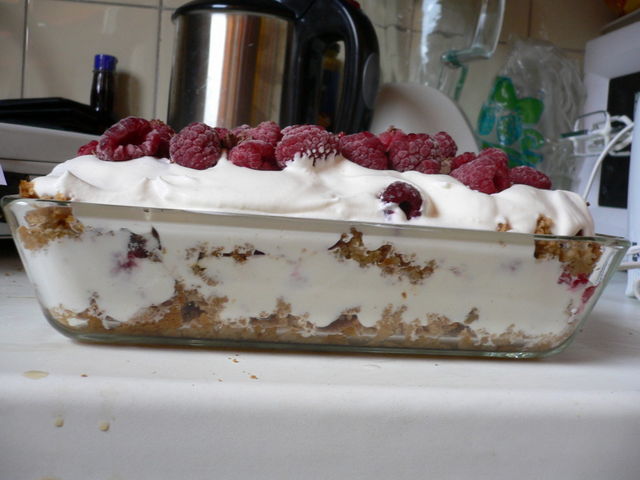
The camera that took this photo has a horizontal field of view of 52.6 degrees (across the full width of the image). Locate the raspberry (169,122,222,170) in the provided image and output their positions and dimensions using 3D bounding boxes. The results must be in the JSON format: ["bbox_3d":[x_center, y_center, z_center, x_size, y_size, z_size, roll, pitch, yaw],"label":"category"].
[{"bbox_3d":[-0.055,-0.042,0.287,0.023,0.021,0.023,3,1,-6],"label":"raspberry"}]

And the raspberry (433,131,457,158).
[{"bbox_3d":[0.056,-0.043,0.308,0.019,0.019,0.019,3,3,-6],"label":"raspberry"}]

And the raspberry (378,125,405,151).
[{"bbox_3d":[0.036,-0.050,0.325,0.021,0.018,0.021,3,1,-6],"label":"raspberry"}]

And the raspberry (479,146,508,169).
[{"bbox_3d":[0.085,-0.038,0.318,0.020,0.020,0.021,3,1,-6],"label":"raspberry"}]

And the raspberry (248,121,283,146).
[{"bbox_3d":[-0.027,-0.050,0.312,0.021,0.018,0.021,3,1,-6],"label":"raspberry"}]

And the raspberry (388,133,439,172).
[{"bbox_3d":[0.042,-0.039,0.291,0.021,0.019,0.021,3,3,-6],"label":"raspberry"}]

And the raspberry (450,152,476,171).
[{"bbox_3d":[0.073,-0.034,0.312,0.020,0.018,0.020,3,3,-6],"label":"raspberry"}]

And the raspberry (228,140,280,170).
[{"bbox_3d":[-0.029,-0.037,0.287,0.024,0.015,0.021,3,1,-6],"label":"raspberry"}]

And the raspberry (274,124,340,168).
[{"bbox_3d":[-0.006,-0.042,0.288,0.028,0.020,0.022,3,1,-6],"label":"raspberry"}]

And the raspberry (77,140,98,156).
[{"bbox_3d":[-0.100,-0.040,0.286,0.019,0.018,0.019,3,3,-6],"label":"raspberry"}]

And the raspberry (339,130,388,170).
[{"bbox_3d":[0.019,-0.039,0.287,0.021,0.018,0.021,3,3,-6],"label":"raspberry"}]

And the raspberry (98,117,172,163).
[{"bbox_3d":[-0.082,-0.044,0.285,0.030,0.021,0.023,3,1,-6],"label":"raspberry"}]

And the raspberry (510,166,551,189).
[{"bbox_3d":[0.100,-0.028,0.309,0.021,0.018,0.020,3,3,-6],"label":"raspberry"}]

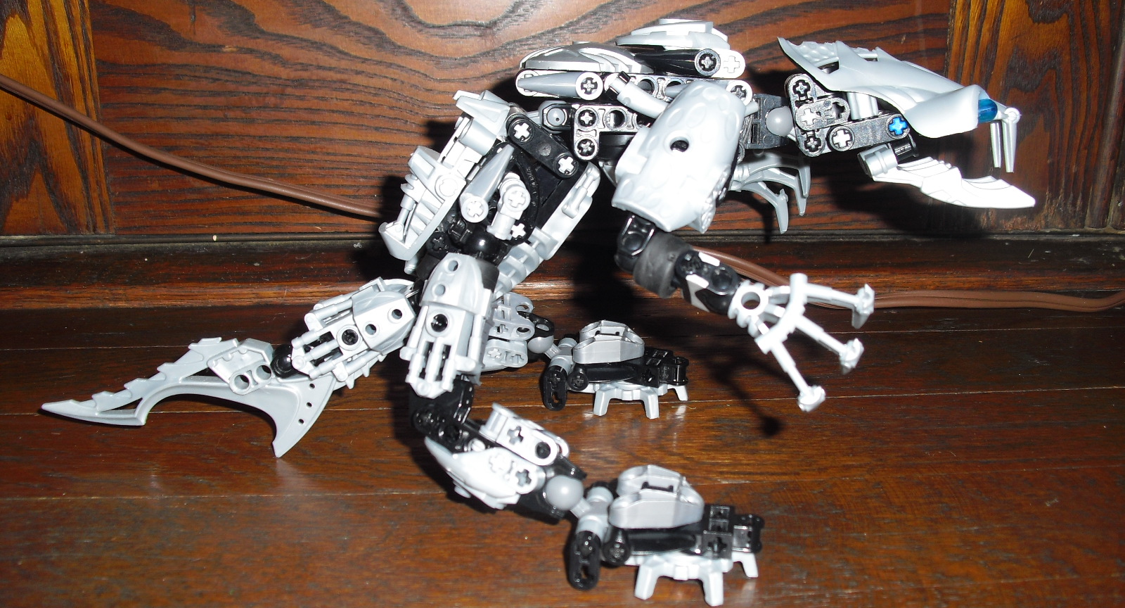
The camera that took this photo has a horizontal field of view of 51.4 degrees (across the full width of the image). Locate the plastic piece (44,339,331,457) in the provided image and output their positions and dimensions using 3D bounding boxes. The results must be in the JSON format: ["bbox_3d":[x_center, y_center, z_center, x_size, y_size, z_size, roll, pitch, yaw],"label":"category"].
[{"bbox_3d":[-0.120,0.030,0.375,0.092,0.038,0.009,2,21,4],"label":"plastic piece"}]

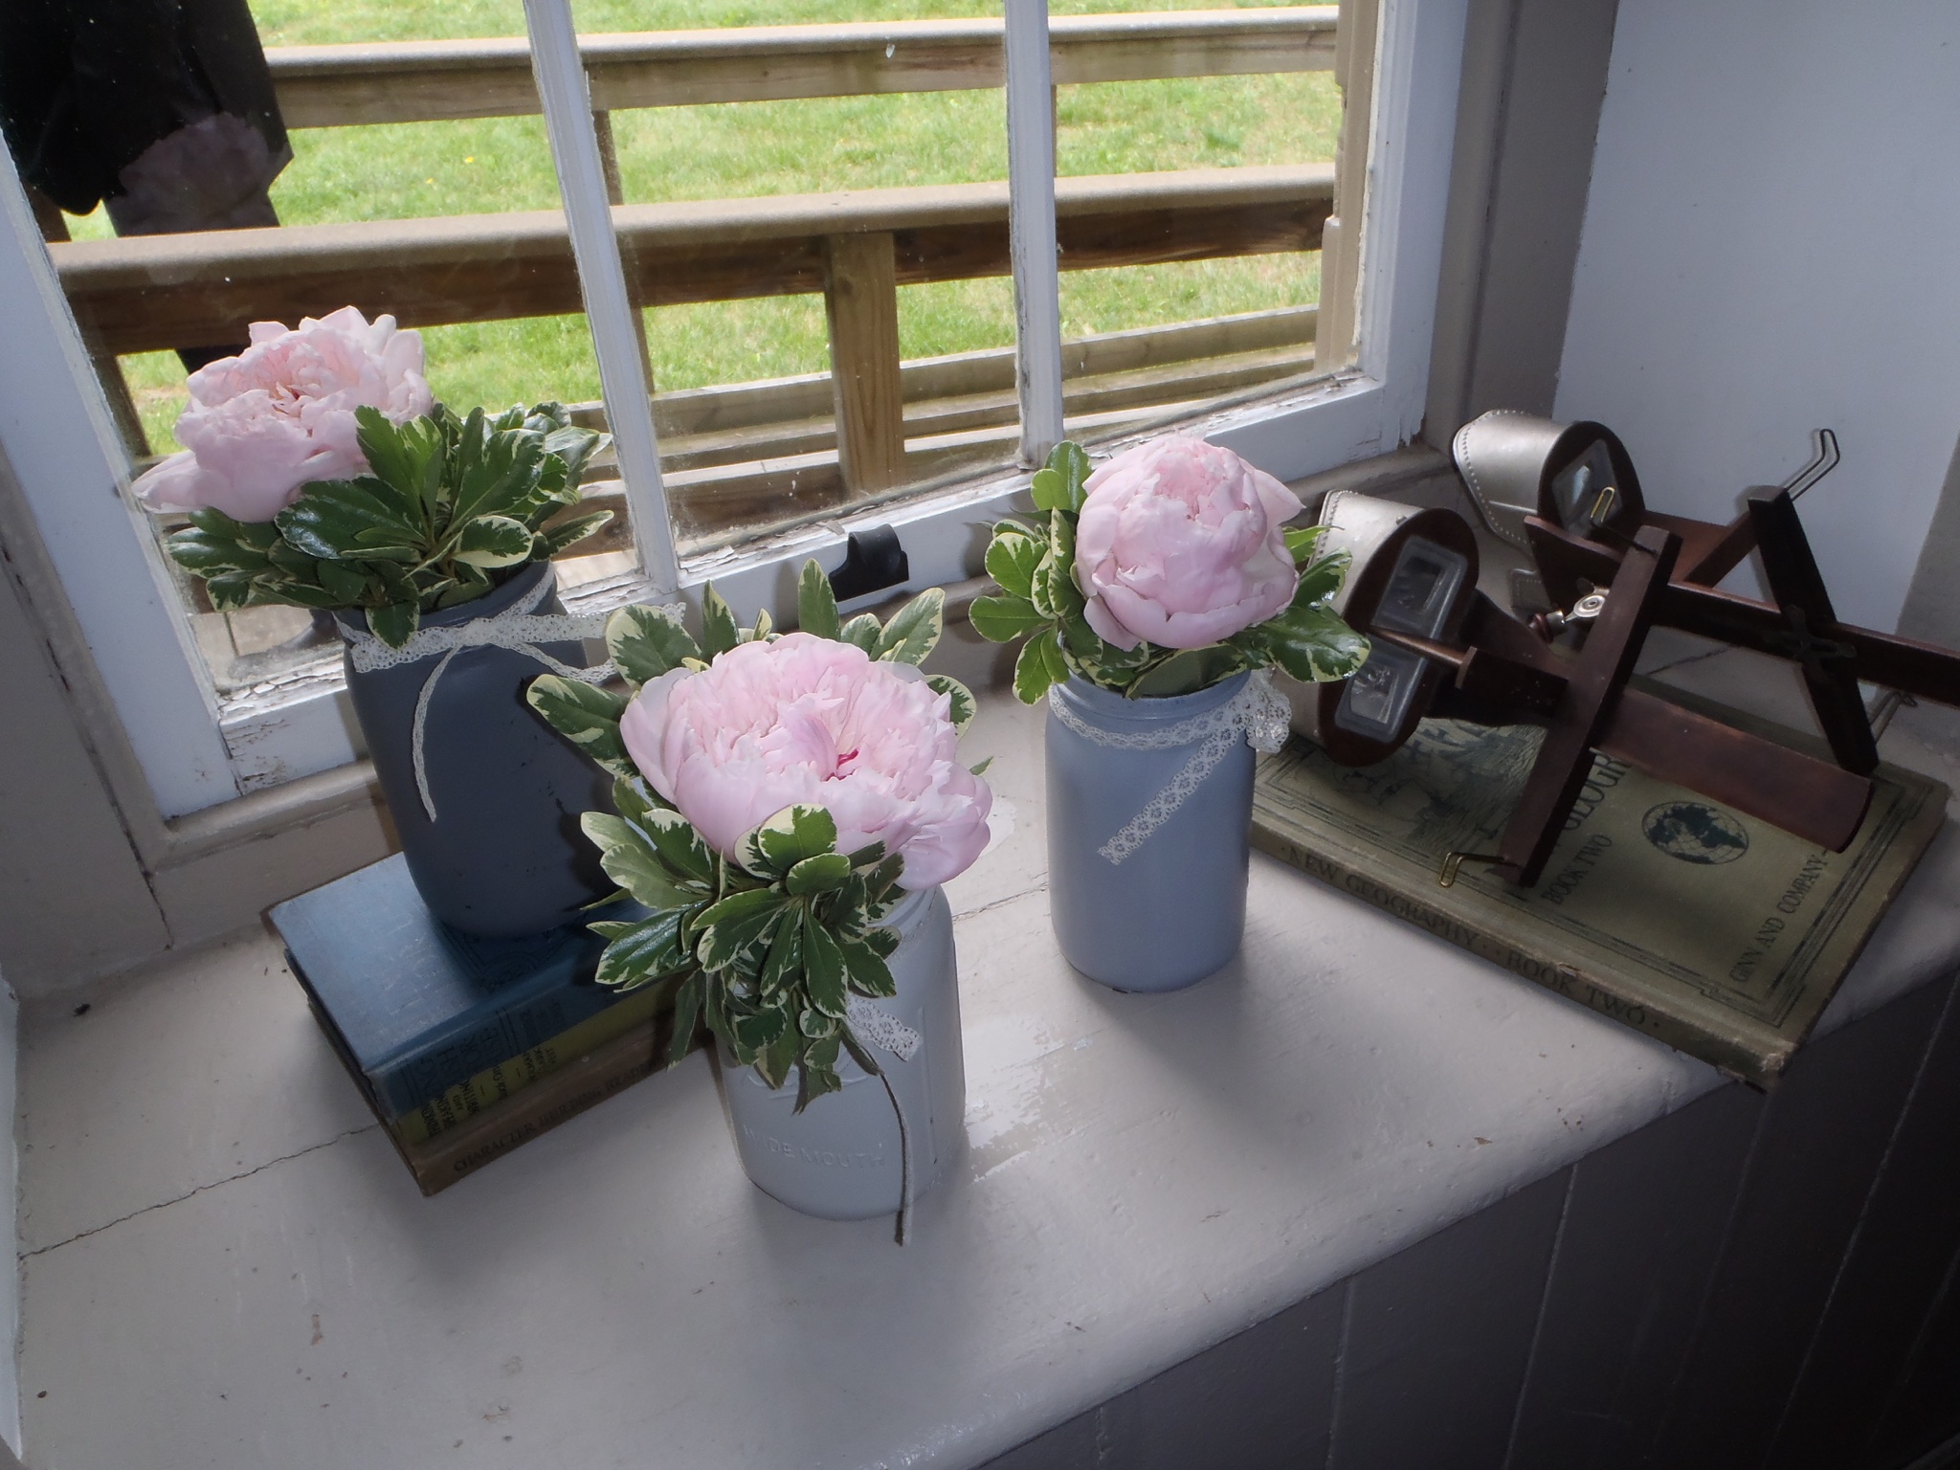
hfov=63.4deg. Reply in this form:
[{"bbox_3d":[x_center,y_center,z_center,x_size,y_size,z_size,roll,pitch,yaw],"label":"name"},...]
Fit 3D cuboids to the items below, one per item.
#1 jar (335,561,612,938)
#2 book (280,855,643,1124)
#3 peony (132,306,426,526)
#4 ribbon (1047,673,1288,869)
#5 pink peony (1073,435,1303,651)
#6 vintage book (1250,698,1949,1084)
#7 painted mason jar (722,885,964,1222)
[{"bbox_3d":[-0.189,-0.001,0.610,0.087,0.141,0.087,-16,35,-17],"label":"jar"},{"bbox_3d":[-0.182,0.073,0.650,0.175,0.025,0.118,-25,39,-28],"label":"book"},{"bbox_3d":[-0.224,-0.103,0.510,0.103,0.062,0.092,-18,36,-20],"label":"peony"},{"bbox_3d":[0.075,0.001,0.629,0.092,0.065,0.080,0,34,7],"label":"ribbon"},{"bbox_3d":[0.076,-0.070,0.580,0.085,0.077,0.083,1,34,7],"label":"pink peony"},{"bbox_3d":[0.270,0.034,0.729,0.262,0.019,0.209,24,43,35],"label":"vintage book"},{"bbox_3d":[-0.052,0.097,0.565,0.089,0.135,0.089,-3,34,2],"label":"painted mason jar"}]

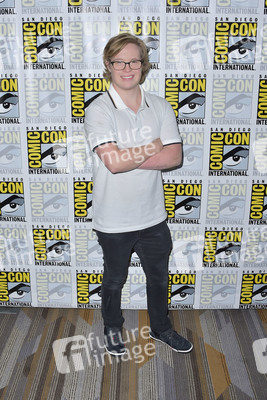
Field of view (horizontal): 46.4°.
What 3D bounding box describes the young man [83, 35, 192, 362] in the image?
[{"bbox_3d":[0.029,0.015,1.636,0.540,1.659,0.391,-4,12,-22],"label":"young man"}]

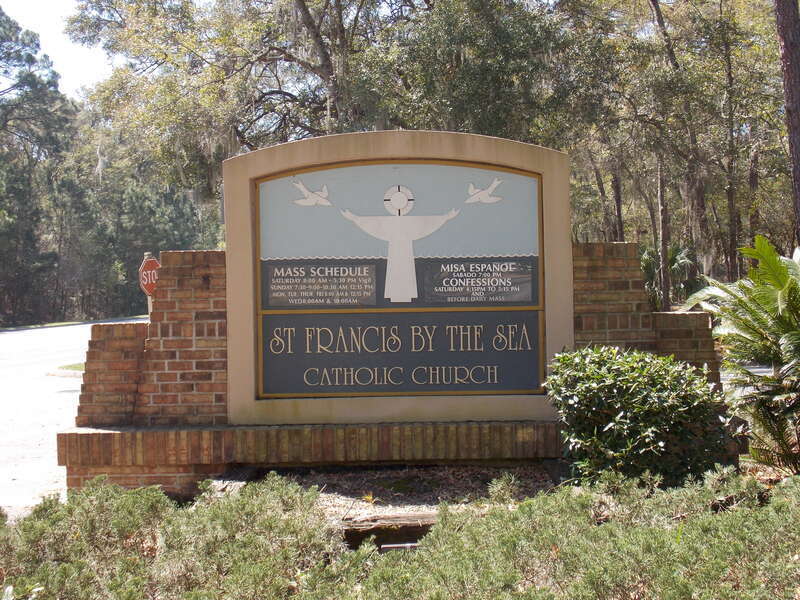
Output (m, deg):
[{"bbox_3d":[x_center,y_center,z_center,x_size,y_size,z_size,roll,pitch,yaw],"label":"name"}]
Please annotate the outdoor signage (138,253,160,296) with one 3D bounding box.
[{"bbox_3d":[-5.130,-0.465,22.000,0.060,0.780,0.760,-1,0,28],"label":"outdoor signage"}]

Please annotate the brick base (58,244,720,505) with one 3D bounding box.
[{"bbox_3d":[0.010,0.400,6.820,4.120,1.500,0.950,-1,0,3],"label":"brick base"}]

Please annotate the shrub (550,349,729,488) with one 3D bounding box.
[{"bbox_3d":[1.300,0.650,5.820,0.960,0.790,0.820,-1,0,3],"label":"shrub"}]

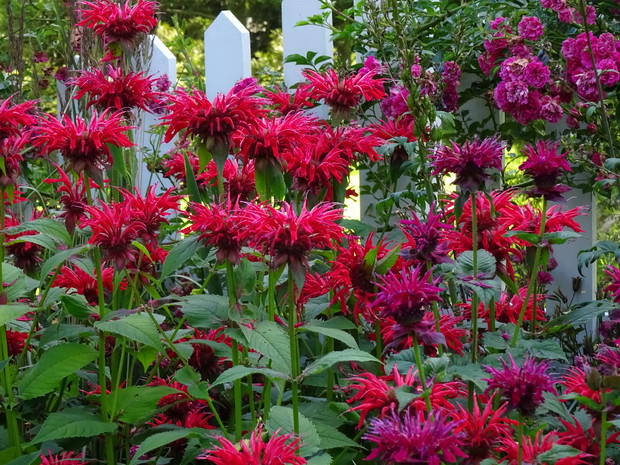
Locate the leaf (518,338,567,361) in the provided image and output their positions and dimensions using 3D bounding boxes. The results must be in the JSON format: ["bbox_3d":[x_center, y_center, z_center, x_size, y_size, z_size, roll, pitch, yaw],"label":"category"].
[{"bbox_3d":[0.231,0.117,2.200,0.053,0.014,0.035,23,29,17],"label":"leaf"}]

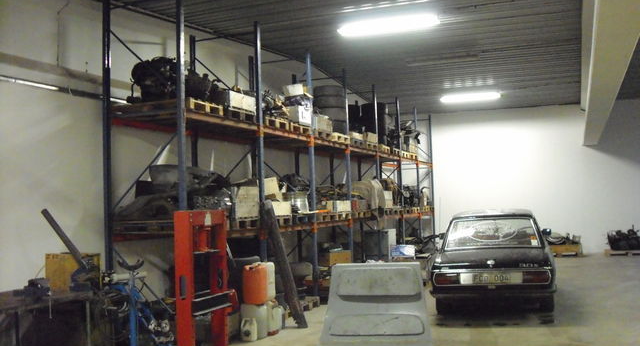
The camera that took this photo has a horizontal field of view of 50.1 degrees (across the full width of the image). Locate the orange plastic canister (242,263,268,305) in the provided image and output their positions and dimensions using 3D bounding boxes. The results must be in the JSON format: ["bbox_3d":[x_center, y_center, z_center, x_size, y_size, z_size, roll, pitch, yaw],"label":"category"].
[{"bbox_3d":[-0.789,1.365,8.373,0.250,0.475,0.260,-3,-3,21],"label":"orange plastic canister"}]

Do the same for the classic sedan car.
[{"bbox_3d":[2.844,1.333,11.097,1.770,1.450,4.700,-3,-3,16],"label":"classic sedan car"}]

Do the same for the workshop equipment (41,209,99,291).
[{"bbox_3d":[-2.419,0.750,6.619,0.500,0.770,0.250,-3,-3,21],"label":"workshop equipment"}]

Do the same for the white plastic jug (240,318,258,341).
[{"bbox_3d":[-0.847,1.888,8.254,0.190,0.280,0.150,-1,-3,-9],"label":"white plastic jug"}]

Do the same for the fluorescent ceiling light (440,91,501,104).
[{"bbox_3d":[3.865,-1.925,17.480,1.550,0.120,0.240,-3,-3,18],"label":"fluorescent ceiling light"}]

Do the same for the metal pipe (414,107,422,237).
[{"bbox_3d":[2.651,0.290,18.336,0.090,4.100,0.090,-3,-3,21],"label":"metal pipe"}]

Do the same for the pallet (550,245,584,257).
[{"bbox_3d":[6.532,2.105,18.659,1.200,0.330,0.800,-3,-3,21],"label":"pallet"}]

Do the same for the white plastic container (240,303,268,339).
[{"bbox_3d":[-0.840,1.849,8.645,0.250,0.440,0.290,-3,-3,21],"label":"white plastic container"}]

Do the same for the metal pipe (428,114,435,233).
[{"bbox_3d":[3.293,0.349,19.977,0.090,4.100,0.090,-3,-3,21],"label":"metal pipe"}]

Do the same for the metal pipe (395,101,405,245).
[{"bbox_3d":[1.958,0.226,16.567,0.090,4.100,0.090,-3,-3,21],"label":"metal pipe"}]

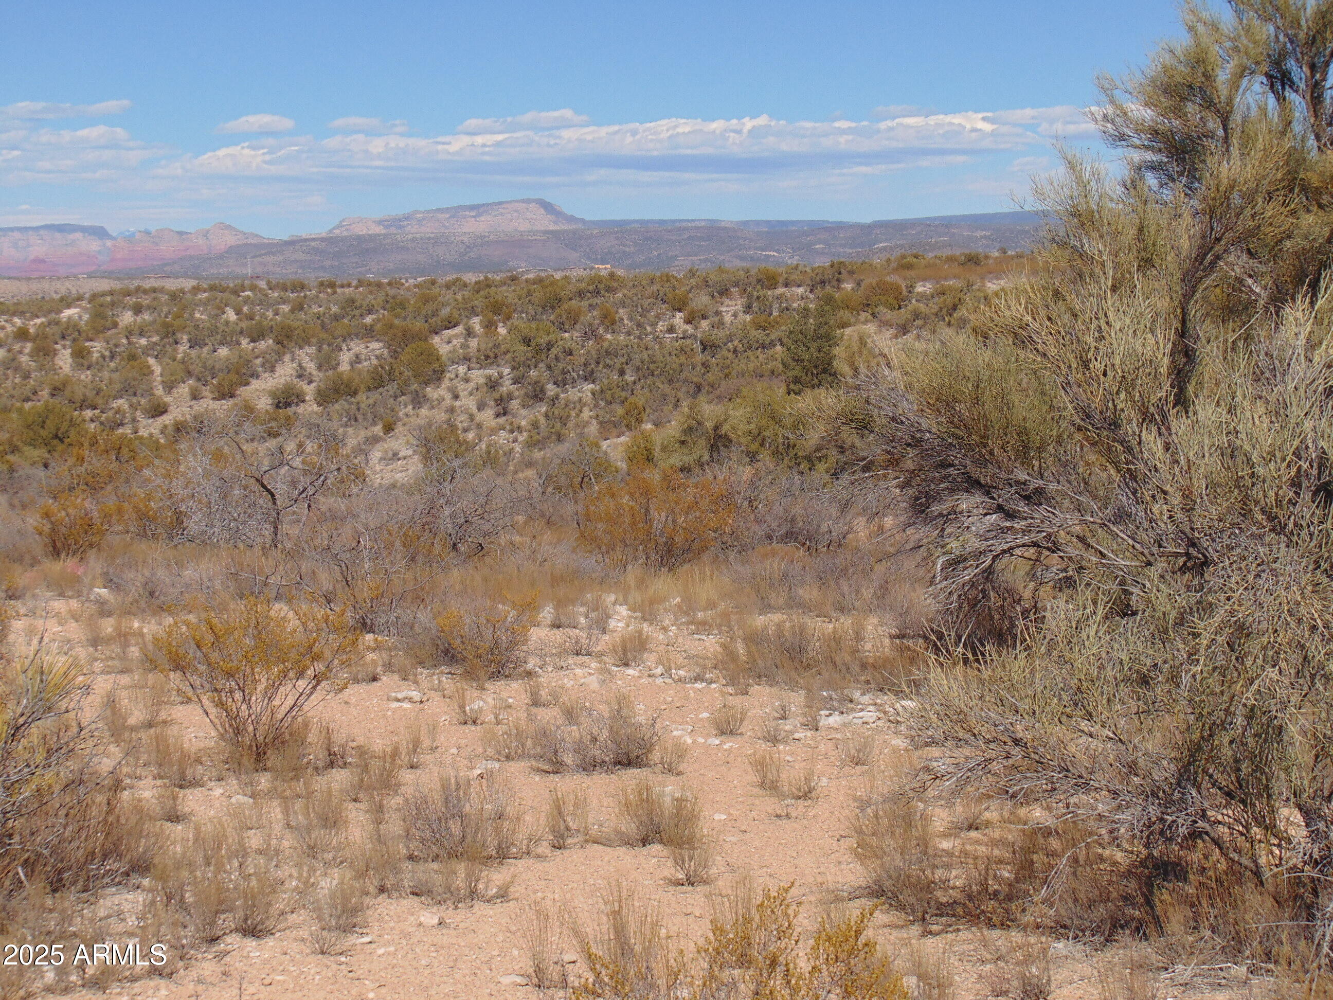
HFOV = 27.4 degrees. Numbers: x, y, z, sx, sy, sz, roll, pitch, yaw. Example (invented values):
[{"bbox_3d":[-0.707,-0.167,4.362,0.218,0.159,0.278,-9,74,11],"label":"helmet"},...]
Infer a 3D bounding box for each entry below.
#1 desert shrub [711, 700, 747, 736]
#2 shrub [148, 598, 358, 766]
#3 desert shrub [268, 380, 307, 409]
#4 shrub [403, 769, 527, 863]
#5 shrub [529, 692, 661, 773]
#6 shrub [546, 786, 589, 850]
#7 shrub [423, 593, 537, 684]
[{"bbox_3d":[0.363,1.269,15.900,0.224,0.192,0.202,0,5,0],"label":"desert shrub"},{"bbox_3d":[-2.154,0.948,14.300,1.100,0.827,0.968,0,5,0],"label":"shrub"},{"bbox_3d":[-13.587,-3.770,98.000,1.381,1.056,1.243,0,5,0],"label":"desert shrub"},{"bbox_3d":[-0.828,1.293,11.200,0.508,0.346,0.406,0,5,0],"label":"shrub"},{"bbox_3d":[-0.363,1.183,13.900,0.678,0.377,0.508,0,5,0],"label":"shrub"},{"bbox_3d":[-0.416,1.336,11.500,0.180,0.255,0.153,0,5,0],"label":"shrub"},{"bbox_3d":[-1.335,0.988,19.800,0.807,0.618,0.686,0,5,0],"label":"shrub"}]

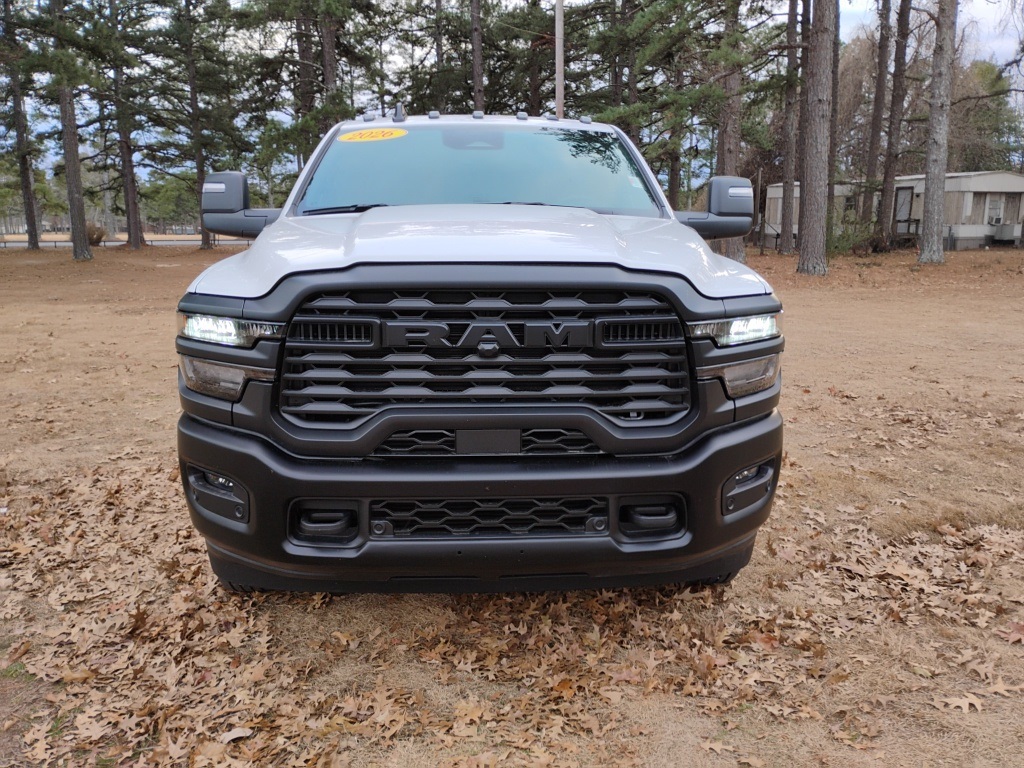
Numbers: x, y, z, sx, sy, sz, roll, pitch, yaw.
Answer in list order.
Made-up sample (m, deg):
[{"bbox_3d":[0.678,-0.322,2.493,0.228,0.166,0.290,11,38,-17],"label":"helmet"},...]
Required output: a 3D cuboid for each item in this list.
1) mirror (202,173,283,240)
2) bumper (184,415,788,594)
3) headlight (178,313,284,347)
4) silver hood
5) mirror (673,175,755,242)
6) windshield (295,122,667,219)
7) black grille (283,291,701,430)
[{"bbox_3d":[-1.282,-0.853,3.932,0.400,0.330,0.220,-1,11,-3],"label":"mirror"},{"bbox_3d":[-0.078,0.358,2.771,2.030,0.500,0.500,-1,11,-3],"label":"bumper"},{"bbox_3d":[-0.901,-0.177,2.696,0.390,0.110,0.250,-1,11,-3],"label":"headlight"},{"bbox_3d":[-0.100,-0.504,3.049,1.880,0.310,1.200,-1,11,-3],"label":"silver hood"},{"bbox_3d":[0.986,-0.857,4.044,0.400,0.330,0.220,-1,11,-3],"label":"mirror"},{"bbox_3d":[-0.147,-1.007,3.928,1.650,0.170,0.870,-1,47,-3],"label":"windshield"},{"bbox_3d":[-0.074,-0.083,2.603,1.290,0.440,0.160,-1,11,-3],"label":"black grille"}]

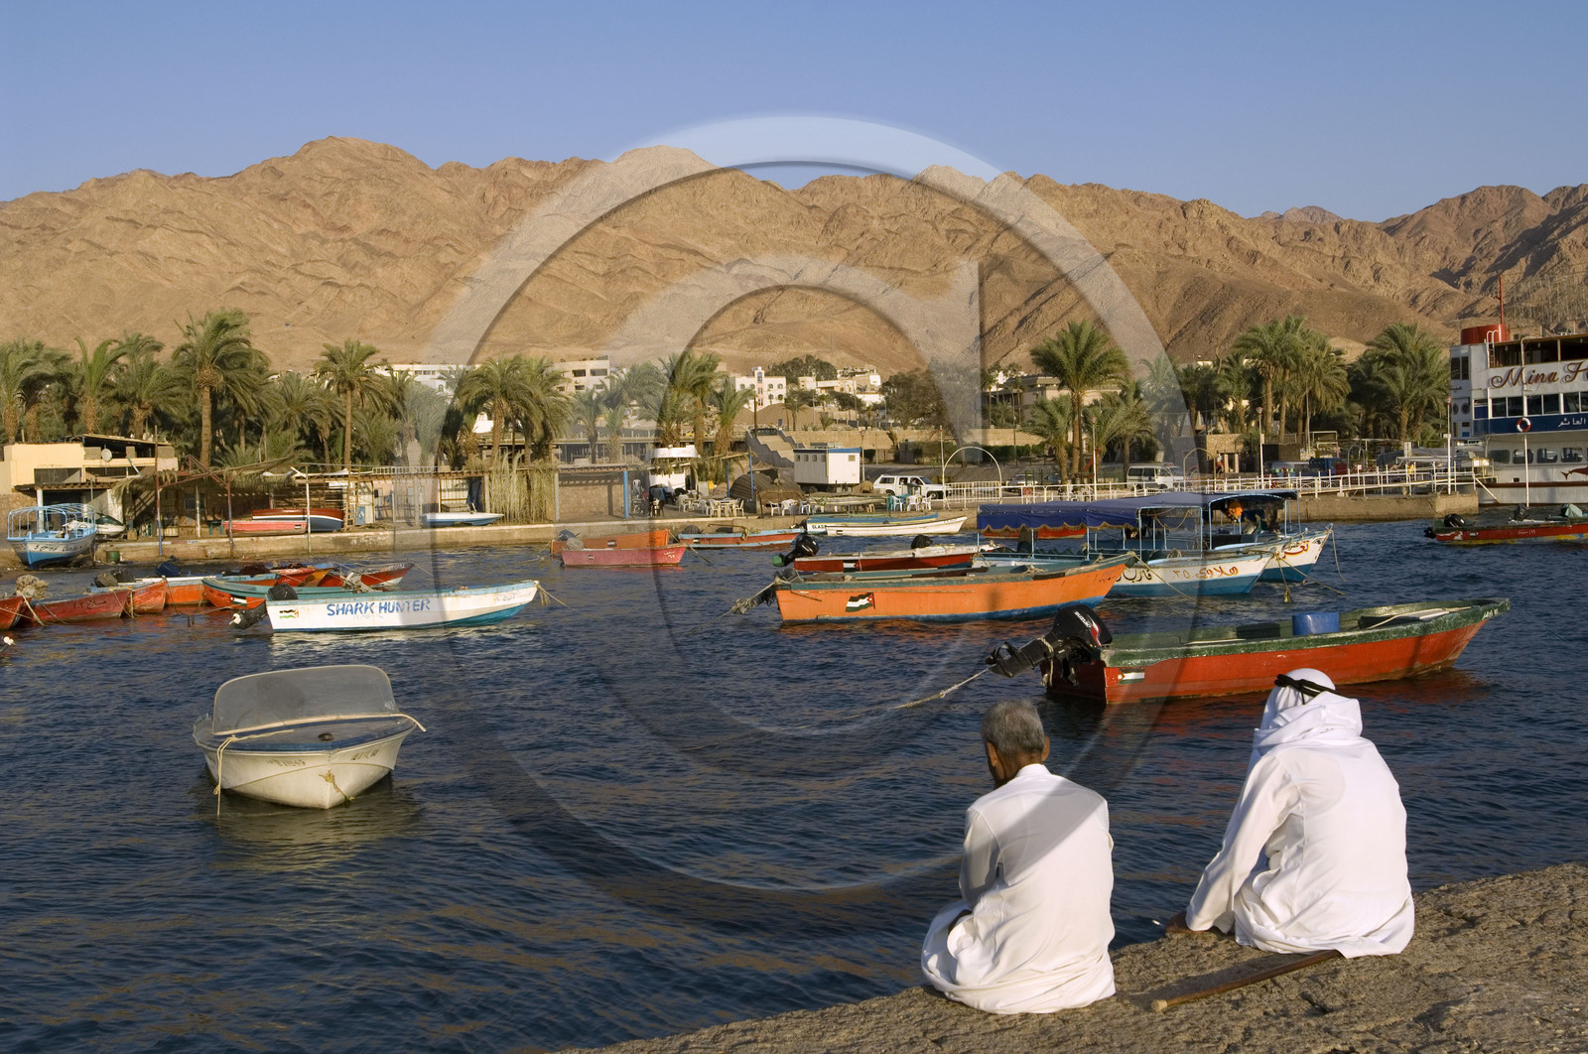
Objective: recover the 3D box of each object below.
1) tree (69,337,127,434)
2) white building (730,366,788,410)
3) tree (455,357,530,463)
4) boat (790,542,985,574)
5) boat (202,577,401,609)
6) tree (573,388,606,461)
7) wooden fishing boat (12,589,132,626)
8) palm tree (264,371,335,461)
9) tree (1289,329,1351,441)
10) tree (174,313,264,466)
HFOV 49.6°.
[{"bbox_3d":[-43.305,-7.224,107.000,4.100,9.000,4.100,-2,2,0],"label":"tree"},{"bbox_3d":[-9.624,-38.151,476.000,14.000,12.000,12.000,-2,2,-8],"label":"white building"},{"bbox_3d":[-16.494,-5.297,93.885,4.400,7.900,4.400,0,2,0],"label":"tree"},{"bbox_3d":[2.768,0.781,44.640,5.350,0.850,1.600,-1,2,0],"label":"boat"},{"bbox_3d":[-12.517,1.712,43.500,5.100,0.950,1.700,-2,2,20],"label":"boat"},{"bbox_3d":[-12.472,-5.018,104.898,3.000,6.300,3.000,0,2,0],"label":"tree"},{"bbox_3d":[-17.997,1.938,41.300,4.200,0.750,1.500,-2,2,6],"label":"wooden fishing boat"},{"bbox_3d":[-30.213,-5.952,105.000,4.400,7.200,4.400,-2,2,0],"label":"palm tree"},{"bbox_3d":[47.399,-12.367,155.000,5.600,10.800,5.600,-2,2,0],"label":"tree"},{"bbox_3d":[-36.815,-7.665,110.000,6.200,12.400,6.200,-2,1,0],"label":"tree"}]

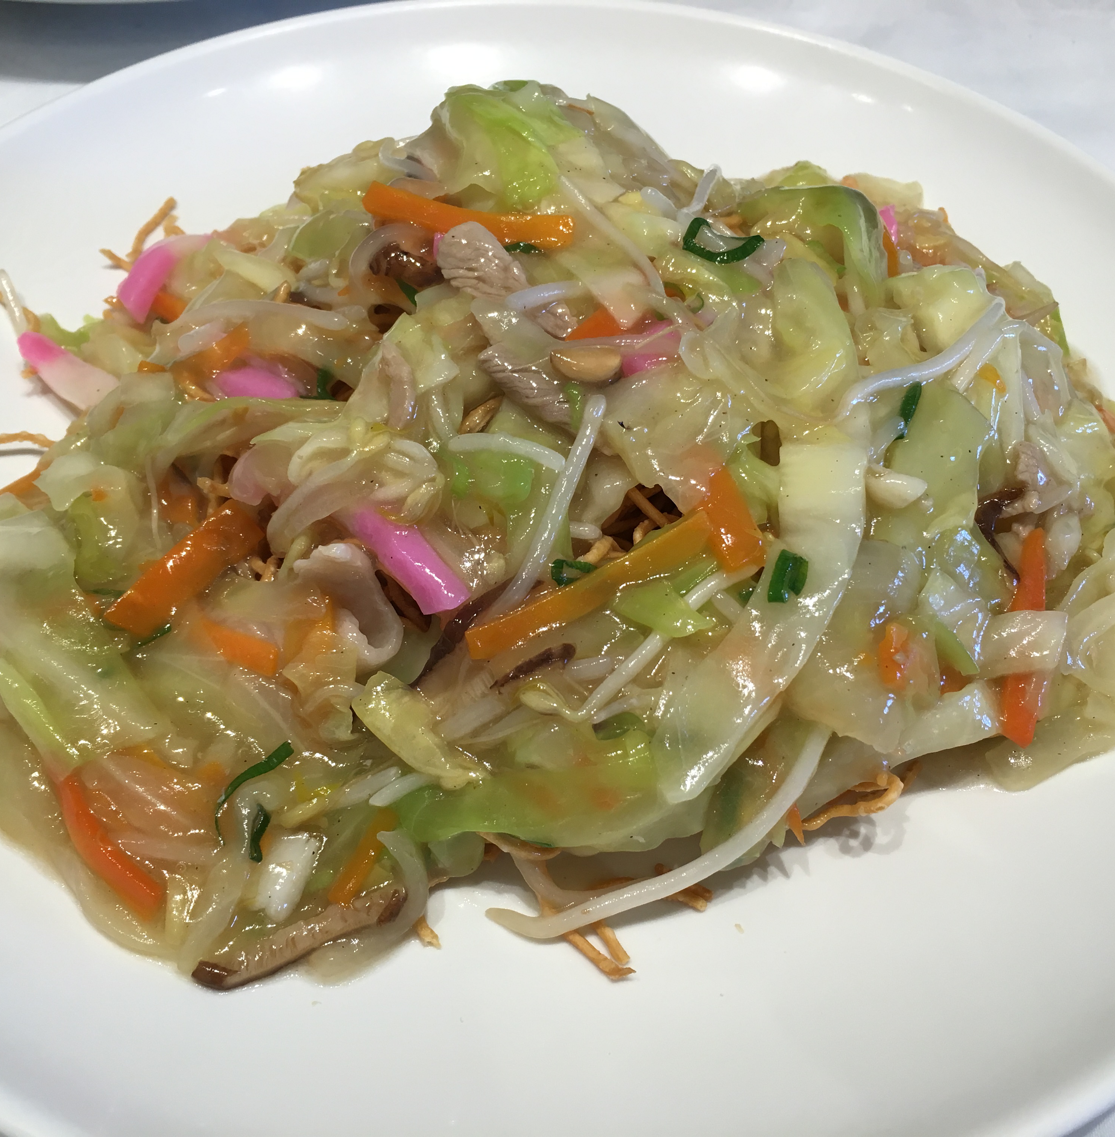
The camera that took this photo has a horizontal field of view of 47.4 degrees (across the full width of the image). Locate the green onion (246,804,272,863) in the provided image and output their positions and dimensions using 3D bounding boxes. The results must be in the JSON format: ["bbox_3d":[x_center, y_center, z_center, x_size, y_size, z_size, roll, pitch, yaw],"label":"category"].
[{"bbox_3d":[-0.042,0.038,0.180,0.003,0.006,0.008,5,50,2],"label":"green onion"}]

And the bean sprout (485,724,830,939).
[{"bbox_3d":[0.017,0.039,0.178,0.053,0.017,0.013,-20,54,-17],"label":"bean sprout"}]

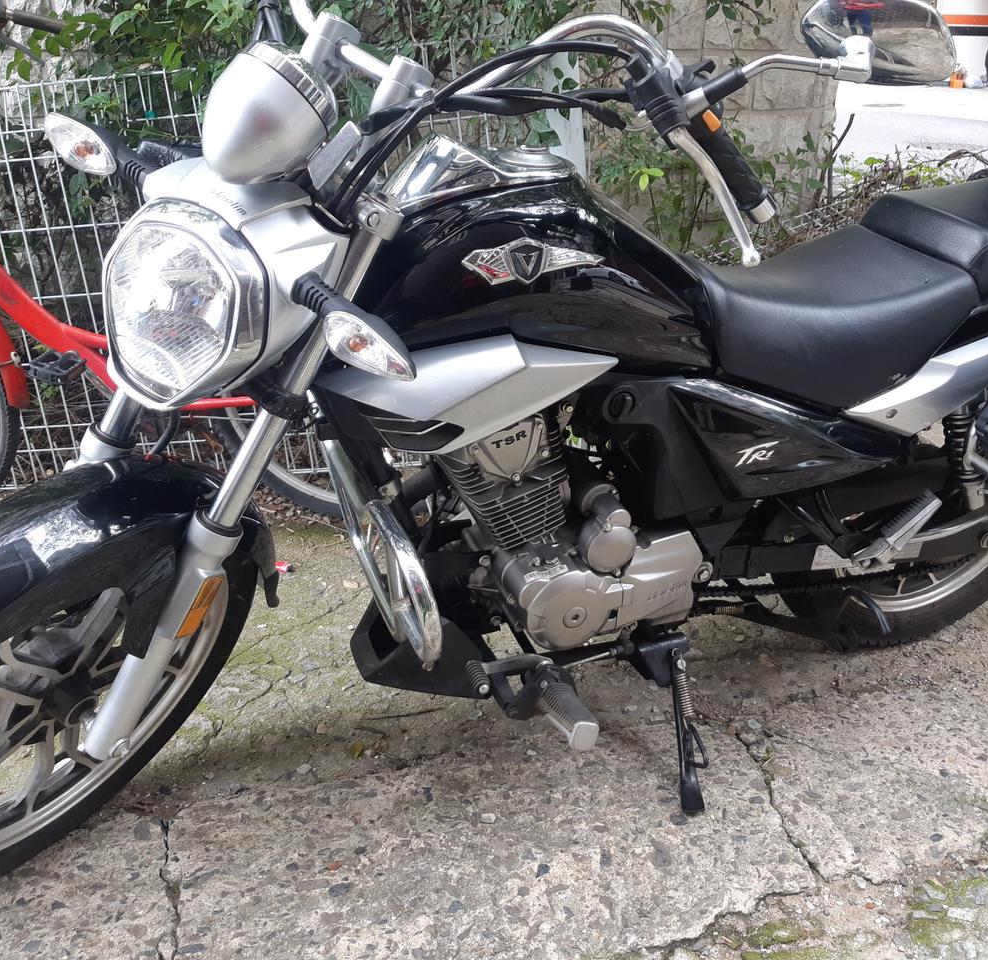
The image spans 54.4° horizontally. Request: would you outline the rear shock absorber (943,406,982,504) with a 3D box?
[{"bbox_3d":[0.700,-0.056,1.424,0.060,0.310,0.060,-30,36,-4],"label":"rear shock absorber"}]

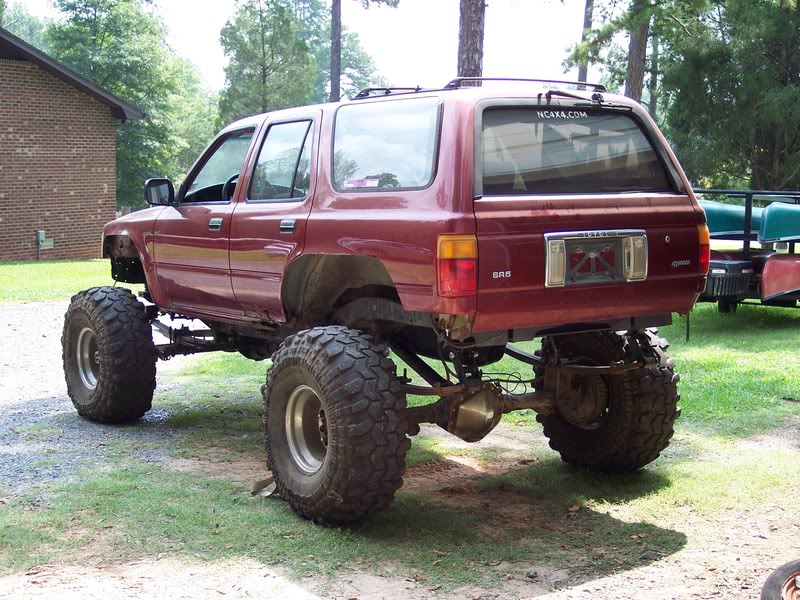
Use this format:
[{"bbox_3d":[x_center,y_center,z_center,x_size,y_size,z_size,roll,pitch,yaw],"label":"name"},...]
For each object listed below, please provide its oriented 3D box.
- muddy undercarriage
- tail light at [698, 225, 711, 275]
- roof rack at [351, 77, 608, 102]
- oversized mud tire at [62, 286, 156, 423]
[{"bbox_3d":[-0.431,0.433,7.546,2.082,0.950,3.974,-4,7,-34],"label":"muddy undercarriage"},{"bbox_3d":[1.488,-0.241,5.947,0.172,0.256,0.110,-4,7,-34],"label":"tail light"},{"bbox_3d":[0.416,-1.058,6.110,1.030,0.085,0.920,-4,7,-34],"label":"roof rack"},{"bbox_3d":[-2.015,0.385,8.313,0.329,0.932,0.932,-5,7,-36],"label":"oversized mud tire"}]

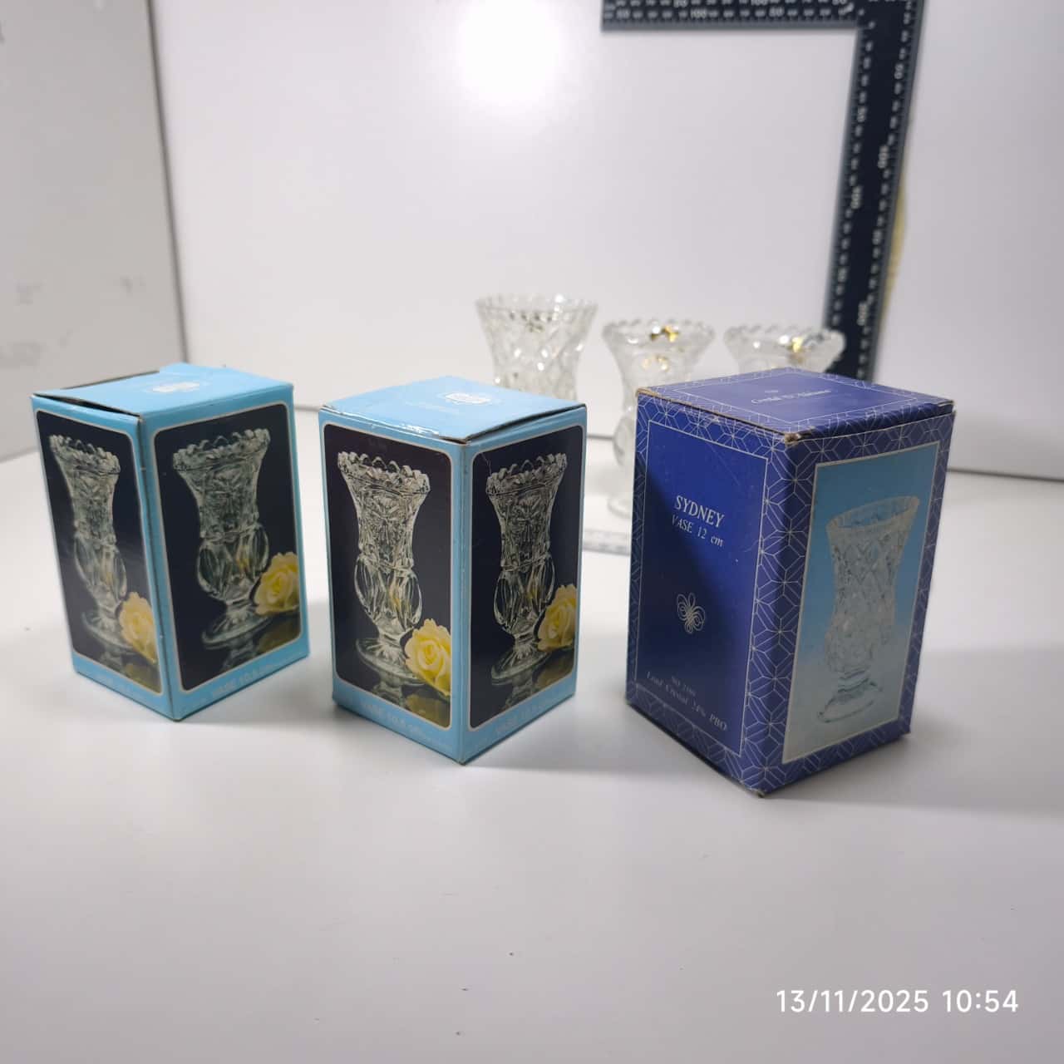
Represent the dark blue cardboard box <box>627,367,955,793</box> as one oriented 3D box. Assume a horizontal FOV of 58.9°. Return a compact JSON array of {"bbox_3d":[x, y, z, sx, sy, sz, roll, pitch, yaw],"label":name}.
[{"bbox_3d":[0.087,0.013,0.333,0.074,0.120,0.070,-12,24,-31],"label":"dark blue cardboard box"}]

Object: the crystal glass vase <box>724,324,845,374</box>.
[{"bbox_3d":[0.143,-0.061,0.556,0.068,0.108,0.068,1,20,0],"label":"crystal glass vase"}]

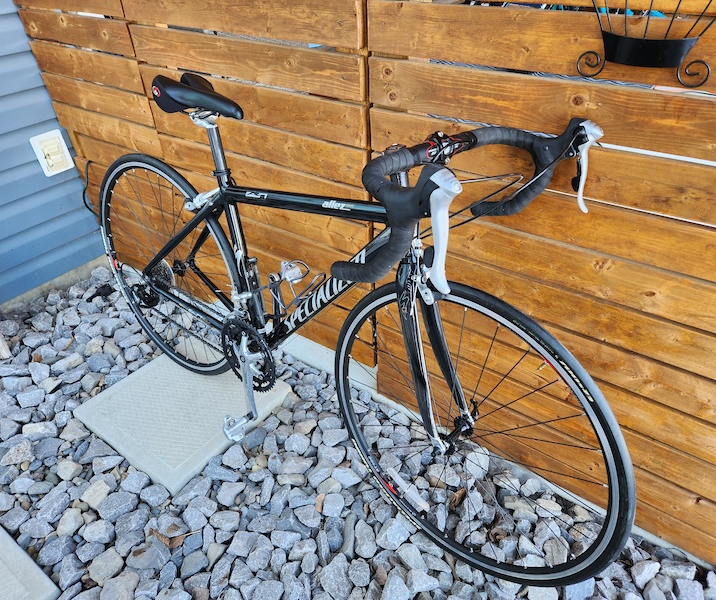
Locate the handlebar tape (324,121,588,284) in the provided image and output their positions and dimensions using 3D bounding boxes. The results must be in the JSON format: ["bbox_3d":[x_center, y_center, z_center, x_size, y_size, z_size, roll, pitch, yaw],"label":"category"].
[{"bbox_3d":[0.167,-0.167,0.861,0.187,0.227,0.441,28,38,35],"label":"handlebar tape"}]

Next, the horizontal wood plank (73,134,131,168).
[{"bbox_3d":[-0.841,-0.510,1.910,0.549,0.095,0.020,22,43,30],"label":"horizontal wood plank"}]

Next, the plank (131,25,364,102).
[{"bbox_3d":[-0.313,-0.608,1.337,0.807,0.089,0.020,22,43,30],"label":"plank"}]

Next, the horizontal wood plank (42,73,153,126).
[{"bbox_3d":[-0.883,-0.686,1.806,0.627,0.094,0.020,22,43,30],"label":"horizontal wood plank"}]

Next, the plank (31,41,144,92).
[{"bbox_3d":[-0.890,-0.769,1.748,0.626,0.094,0.020,22,43,30],"label":"plank"}]

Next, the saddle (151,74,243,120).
[{"bbox_3d":[-0.338,-0.438,1.165,0.270,0.083,0.146,25,37,29],"label":"saddle"}]

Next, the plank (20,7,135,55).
[{"bbox_3d":[-0.896,-0.853,1.688,0.626,0.090,0.020,22,43,30],"label":"plank"}]

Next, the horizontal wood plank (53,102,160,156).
[{"bbox_3d":[-0.877,-0.603,1.865,0.619,0.095,0.020,22,43,30],"label":"horizontal wood plank"}]

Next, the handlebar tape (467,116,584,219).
[{"bbox_3d":[0.273,-0.220,0.962,0.187,0.227,0.132,28,38,35],"label":"handlebar tape"}]

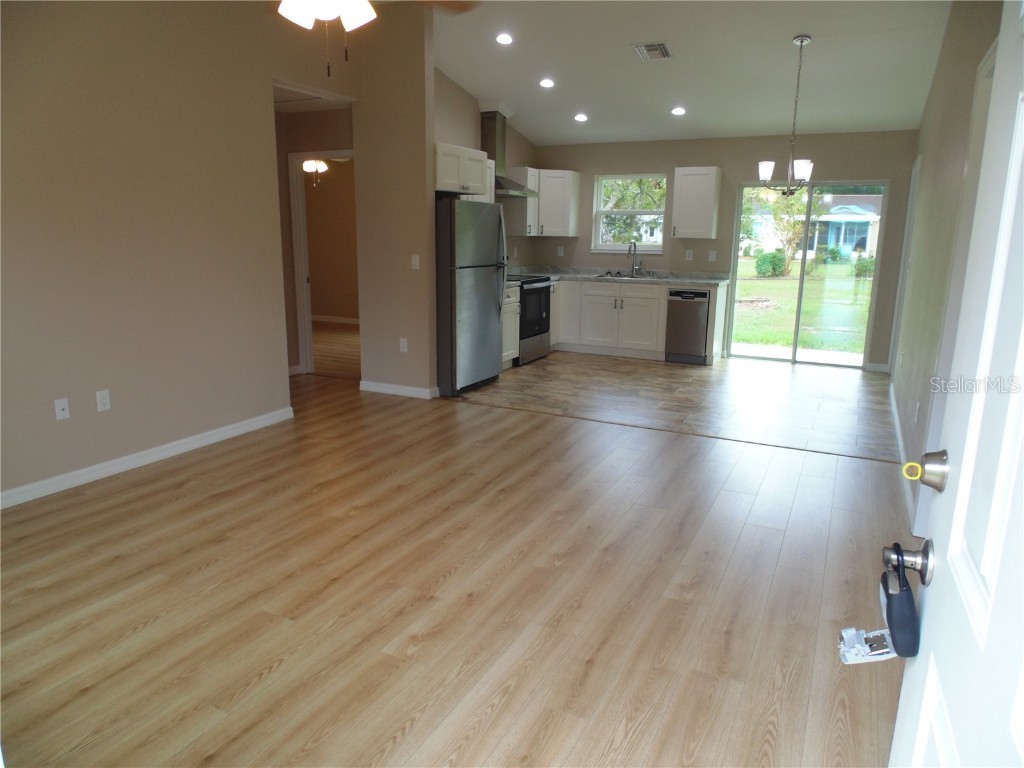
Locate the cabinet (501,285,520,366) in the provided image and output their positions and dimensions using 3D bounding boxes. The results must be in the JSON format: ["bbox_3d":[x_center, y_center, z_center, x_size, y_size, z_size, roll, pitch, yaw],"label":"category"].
[{"bbox_3d":[-0.332,-0.593,6.936,0.619,0.878,0.582,7,14,27],"label":"cabinet"}]

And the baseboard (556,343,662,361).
[{"bbox_3d":[1.156,-0.391,7.851,1.401,0.105,0.023,7,14,27],"label":"baseboard"}]

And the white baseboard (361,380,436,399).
[{"bbox_3d":[-1.035,0.049,5.760,0.750,0.090,0.020,7,14,27],"label":"white baseboard"}]

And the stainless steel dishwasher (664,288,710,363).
[{"bbox_3d":[2.094,-0.695,7.519,0.455,0.840,0.580,7,14,27],"label":"stainless steel dishwasher"}]

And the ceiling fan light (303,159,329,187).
[{"bbox_3d":[-2.427,-2.622,8.050,0.330,0.360,0.330,7,14,27],"label":"ceiling fan light"}]

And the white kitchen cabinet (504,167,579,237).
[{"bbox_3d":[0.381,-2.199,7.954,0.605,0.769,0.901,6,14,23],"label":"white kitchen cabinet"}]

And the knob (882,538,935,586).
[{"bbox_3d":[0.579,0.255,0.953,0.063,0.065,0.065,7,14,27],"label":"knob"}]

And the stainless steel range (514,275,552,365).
[{"bbox_3d":[-0.011,-0.749,7.456,0.690,0.920,0.760,7,14,27],"label":"stainless steel range"}]

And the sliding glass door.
[{"bbox_3d":[3.202,-1.193,7.190,1.442,1.966,0.100,7,14,27],"label":"sliding glass door"}]

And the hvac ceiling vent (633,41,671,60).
[{"bbox_3d":[1.171,-2.767,5.414,0.270,0.030,0.270,7,4,27],"label":"hvac ceiling vent"}]

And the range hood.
[{"bbox_3d":[-0.058,-2.509,7.186,0.464,0.874,0.755,7,14,27],"label":"range hood"}]

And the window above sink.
[{"bbox_3d":[1.430,-2.068,7.971,0.910,0.930,0.120,7,14,27],"label":"window above sink"}]

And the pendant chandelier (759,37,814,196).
[{"bbox_3d":[2.209,-2.068,5.103,0.450,1.160,0.440,7,14,27],"label":"pendant chandelier"}]

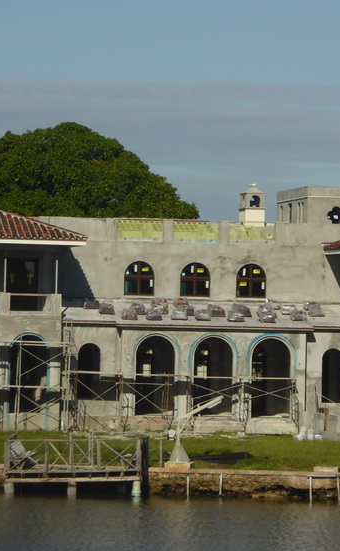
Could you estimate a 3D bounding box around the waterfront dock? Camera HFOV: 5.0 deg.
[{"bbox_3d":[-3.288,6.664,138.000,5.050,2.150,3.200,1,-1,0],"label":"waterfront dock"}]

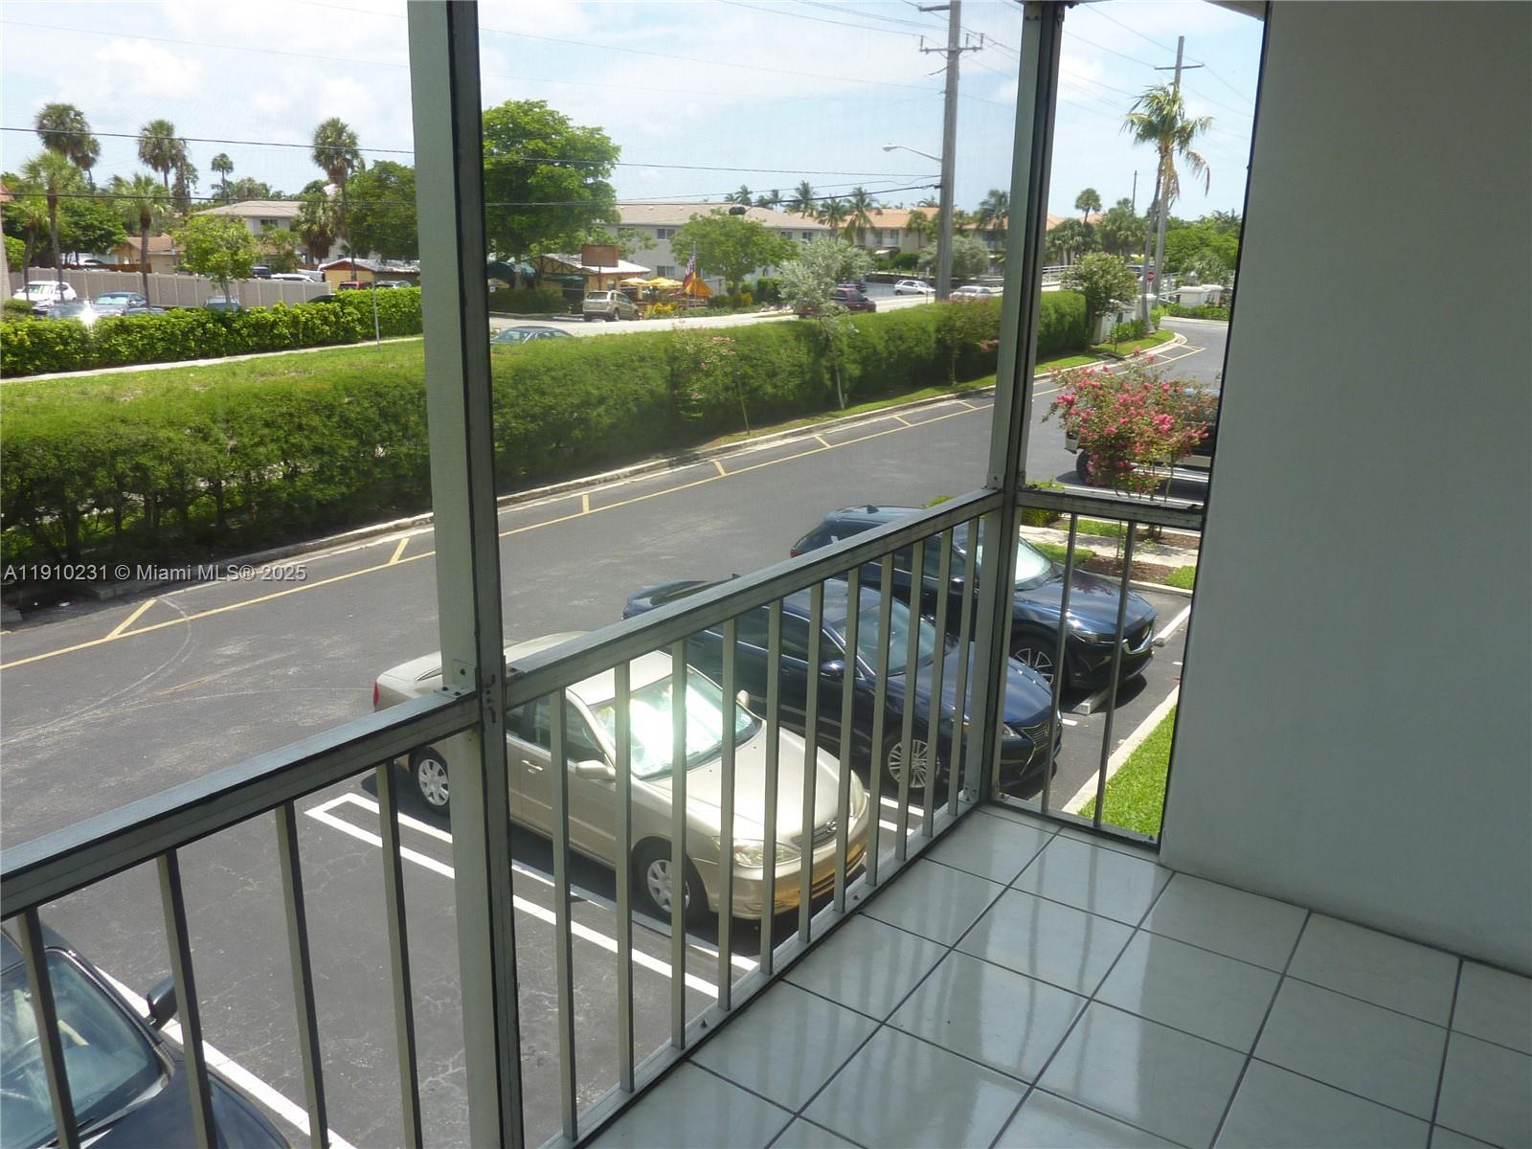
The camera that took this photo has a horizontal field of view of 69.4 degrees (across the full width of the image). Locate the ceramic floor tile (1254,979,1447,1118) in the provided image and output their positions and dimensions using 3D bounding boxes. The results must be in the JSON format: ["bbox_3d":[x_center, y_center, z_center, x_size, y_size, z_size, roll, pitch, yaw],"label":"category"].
[{"bbox_3d":[1.145,0.920,2.164,0.307,0.010,0.310,10,18,34],"label":"ceramic floor tile"}]

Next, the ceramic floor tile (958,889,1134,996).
[{"bbox_3d":[0.660,0.862,2.607,0.319,0.010,0.319,12,18,33],"label":"ceramic floor tile"}]

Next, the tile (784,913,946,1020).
[{"bbox_3d":[0.233,0.883,2.496,0.247,0.010,0.319,12,18,33],"label":"tile"}]

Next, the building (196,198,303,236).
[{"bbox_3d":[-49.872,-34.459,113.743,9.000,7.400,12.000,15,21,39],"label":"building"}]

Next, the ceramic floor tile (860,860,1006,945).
[{"bbox_3d":[0.408,0.790,2.666,0.245,0.010,0.310,10,18,34],"label":"ceramic floor tile"}]

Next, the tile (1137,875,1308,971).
[{"bbox_3d":[1.103,0.835,2.662,0.317,0.010,0.317,11,19,34],"label":"tile"}]

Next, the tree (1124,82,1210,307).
[{"bbox_3d":[22.438,-20.414,62.195,4.900,13.430,4.900,6,16,18],"label":"tree"}]

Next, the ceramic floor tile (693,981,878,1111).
[{"bbox_3d":[0.041,0.951,2.254,0.282,0.010,0.317,11,19,34],"label":"ceramic floor tile"}]

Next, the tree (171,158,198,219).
[{"bbox_3d":[-59.507,-35.856,113.302,2.800,12.630,2.800,-6,17,-26],"label":"tree"}]

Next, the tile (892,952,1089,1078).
[{"bbox_3d":[0.473,0.930,2.345,0.319,0.010,0.319,12,18,33],"label":"tile"}]

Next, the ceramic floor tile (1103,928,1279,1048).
[{"bbox_3d":[0.932,0.913,2.440,0.319,0.010,0.319,12,18,33],"label":"ceramic floor tile"}]

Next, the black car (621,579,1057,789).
[{"bbox_3d":[0.701,0.945,11.747,4.900,1.460,1.850,12,19,34],"label":"black car"}]

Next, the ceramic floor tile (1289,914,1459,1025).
[{"bbox_3d":[1.323,0.855,2.408,0.307,0.010,0.301,10,18,34],"label":"ceramic floor tile"}]

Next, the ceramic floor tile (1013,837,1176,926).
[{"bbox_3d":[0.842,0.788,2.841,0.317,0.010,0.317,11,19,34],"label":"ceramic floor tile"}]

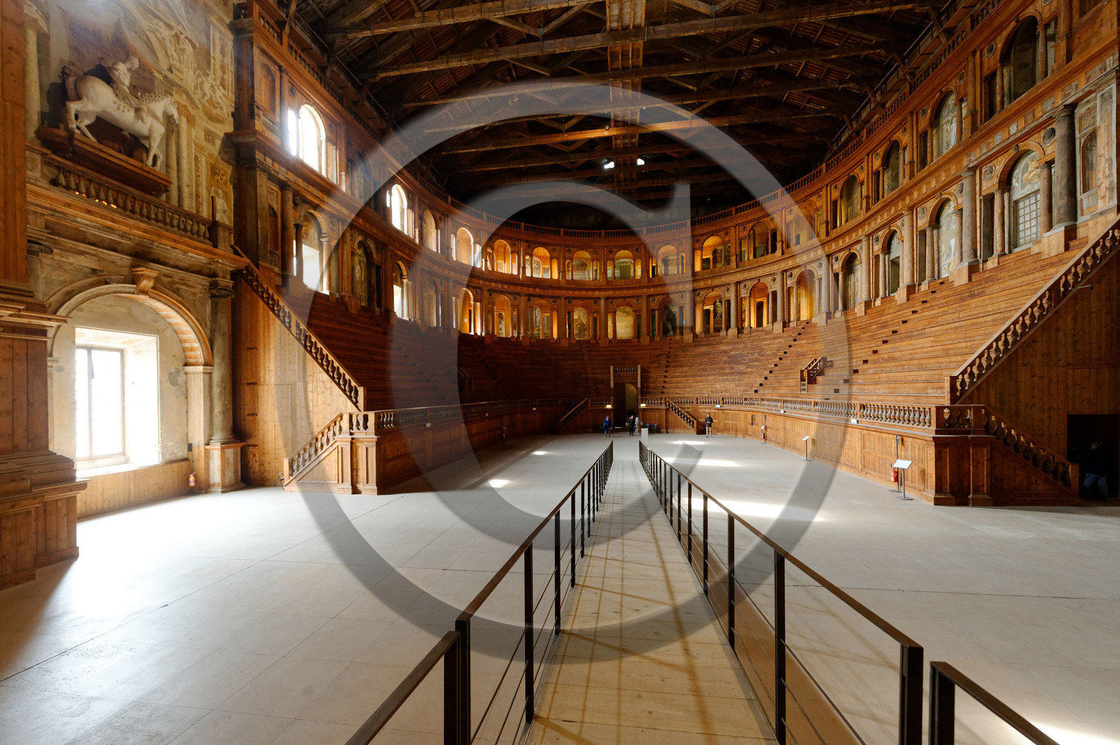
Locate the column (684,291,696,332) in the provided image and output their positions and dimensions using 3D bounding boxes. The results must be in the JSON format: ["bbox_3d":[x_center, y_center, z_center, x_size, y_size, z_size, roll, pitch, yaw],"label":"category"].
[{"bbox_3d":[12.380,-5.771,41.600,0.650,4.000,0.650,-2,-3,33],"label":"column"}]

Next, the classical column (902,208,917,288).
[{"bbox_3d":[17.752,-6.346,22.073,0.600,3.900,0.600,-1,-1,9],"label":"classical column"}]

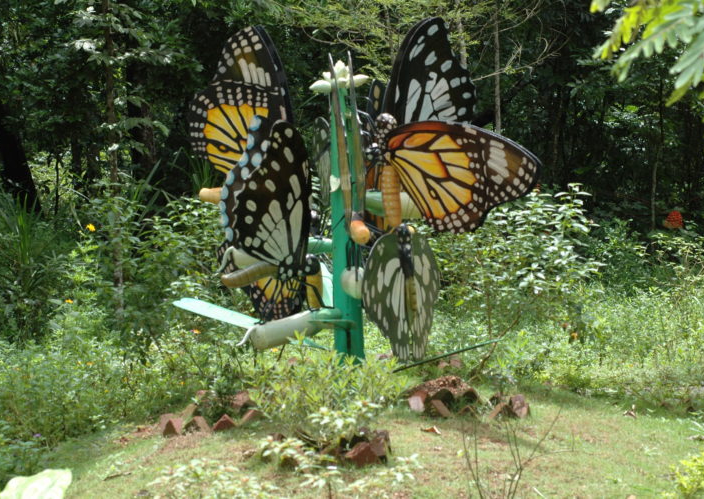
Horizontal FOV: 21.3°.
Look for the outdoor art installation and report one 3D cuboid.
[{"bbox_3d":[0.050,-0.420,15.000,2.850,2.850,2.500,0,3,0],"label":"outdoor art installation"}]

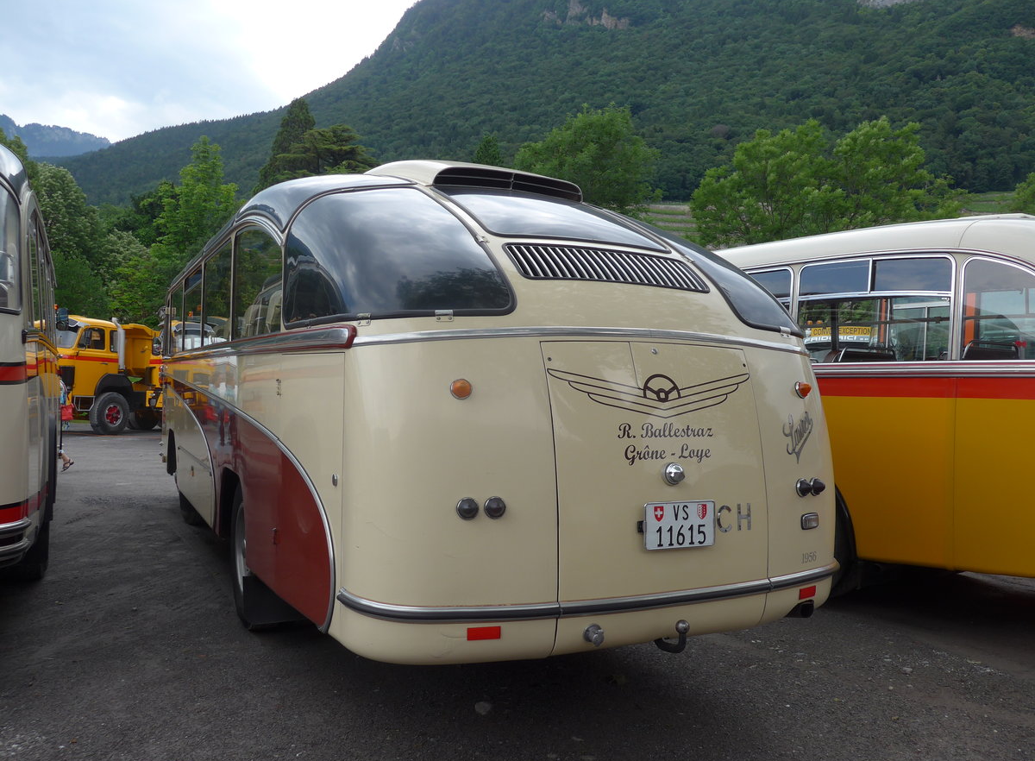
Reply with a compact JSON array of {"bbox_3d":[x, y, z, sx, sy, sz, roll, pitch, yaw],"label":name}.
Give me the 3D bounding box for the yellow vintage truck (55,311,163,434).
[{"bbox_3d":[-10.081,-0.172,23.625,2.450,2.850,7.000,1,1,27],"label":"yellow vintage truck"}]

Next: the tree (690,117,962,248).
[{"bbox_3d":[10.359,-3.727,28.961,9.000,10.110,7.500,1,1,20],"label":"tree"}]

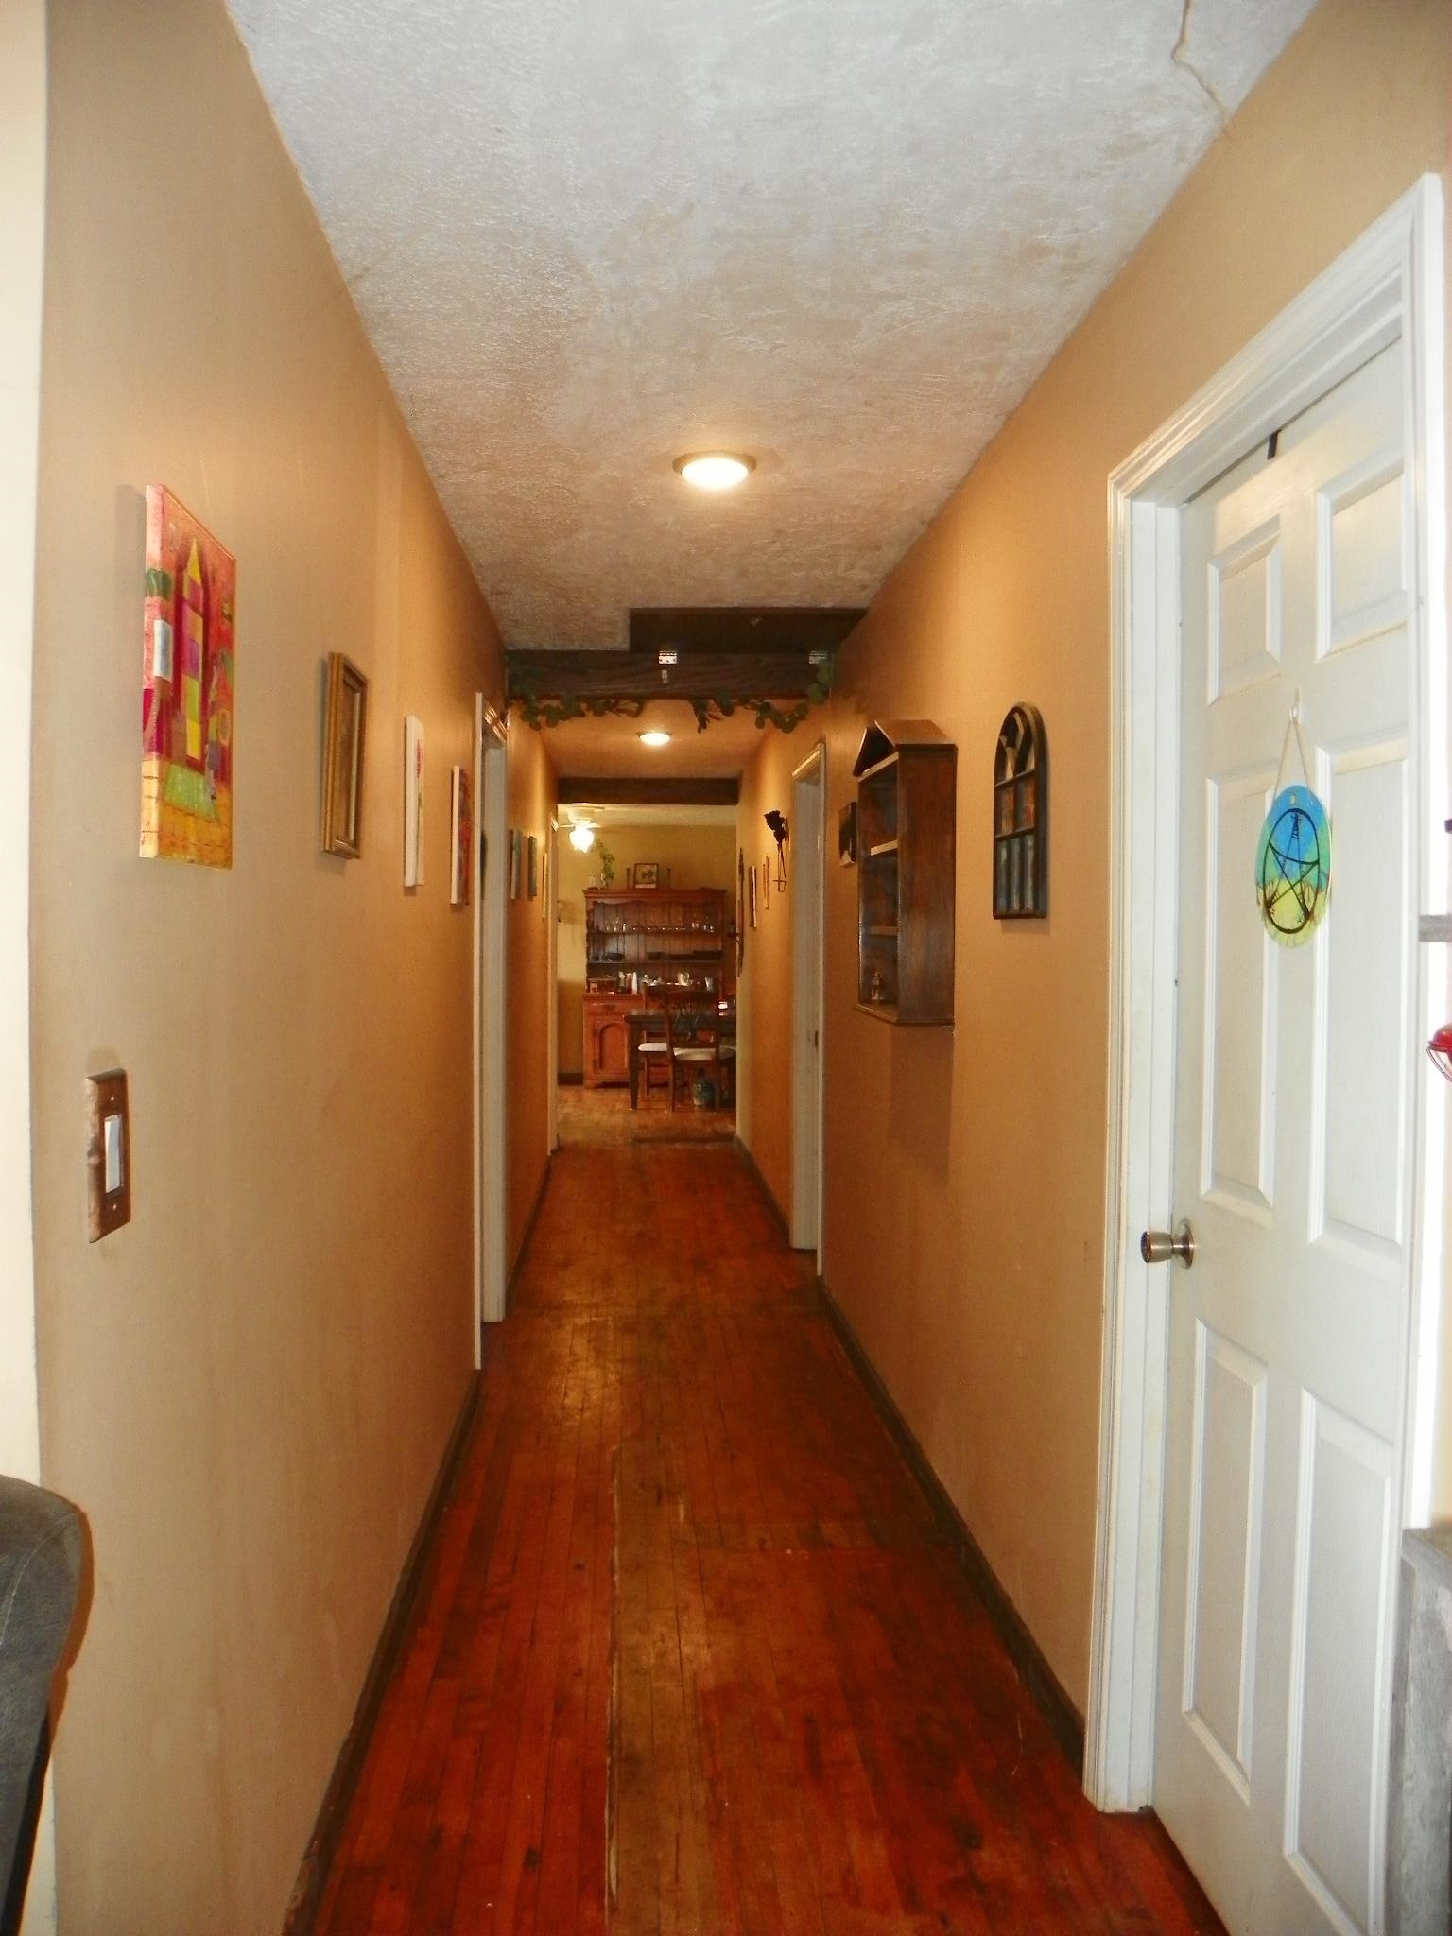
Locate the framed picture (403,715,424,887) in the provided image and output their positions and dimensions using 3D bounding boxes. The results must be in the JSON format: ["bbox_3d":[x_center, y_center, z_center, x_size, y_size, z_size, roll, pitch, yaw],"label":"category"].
[{"bbox_3d":[-0.650,-0.347,3.065,0.022,0.350,0.180,0,1,-4],"label":"framed picture"}]

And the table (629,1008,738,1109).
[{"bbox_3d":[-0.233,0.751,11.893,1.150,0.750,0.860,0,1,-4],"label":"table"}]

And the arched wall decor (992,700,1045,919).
[{"bbox_3d":[0.569,-0.307,2.830,0.025,0.412,0.300,0,1,-4],"label":"arched wall decor"}]

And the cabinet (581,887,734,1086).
[{"bbox_3d":[-0.643,0.179,13.365,1.320,1.820,0.460,0,1,-4],"label":"cabinet"}]

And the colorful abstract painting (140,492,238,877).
[{"bbox_3d":[-0.560,-0.290,1.525,0.020,0.356,0.270,0,1,-4],"label":"colorful abstract painting"}]

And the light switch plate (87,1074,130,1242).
[{"bbox_3d":[-0.549,0.165,1.299,0.014,0.143,0.076,0,1,-4],"label":"light switch plate"}]

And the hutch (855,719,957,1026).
[{"bbox_3d":[0.447,-0.249,3.713,0.140,0.745,0.620,0,2,-4],"label":"hutch"}]

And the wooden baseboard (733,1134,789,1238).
[{"bbox_3d":[0.178,1.143,8.018,0.022,0.085,2.900,0,2,-4],"label":"wooden baseboard"}]

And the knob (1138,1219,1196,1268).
[{"bbox_3d":[0.652,0.411,2.159,0.070,0.070,0.068,0,2,-4],"label":"knob"}]

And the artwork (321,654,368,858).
[{"bbox_3d":[-0.601,-0.330,2.311,0.025,0.305,0.215,0,2,-4],"label":"artwork"}]

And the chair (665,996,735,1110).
[{"bbox_3d":[-0.253,0.661,11.689,0.460,0.940,0.500,0,1,-4],"label":"chair"}]

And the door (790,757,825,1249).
[{"bbox_3d":[0.380,0.176,6.108,0.120,2.070,0.800,0,2,-4],"label":"door"}]

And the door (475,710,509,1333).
[{"bbox_3d":[-0.823,0.204,4.853,0.120,2.070,0.760,0,2,-4],"label":"door"}]

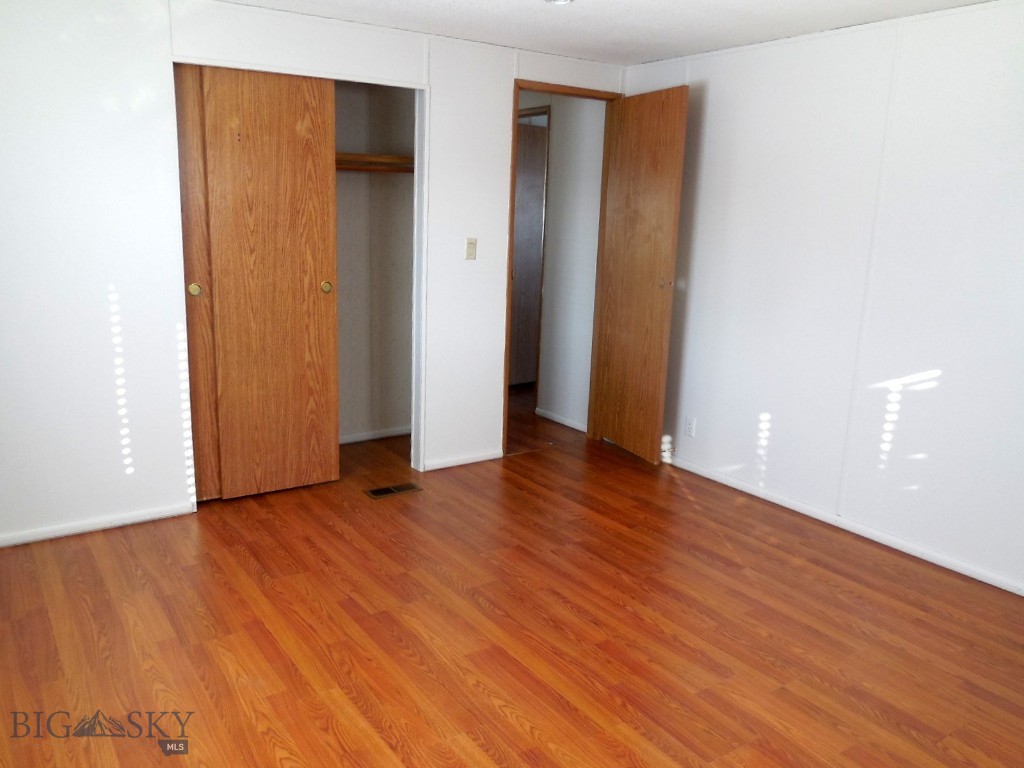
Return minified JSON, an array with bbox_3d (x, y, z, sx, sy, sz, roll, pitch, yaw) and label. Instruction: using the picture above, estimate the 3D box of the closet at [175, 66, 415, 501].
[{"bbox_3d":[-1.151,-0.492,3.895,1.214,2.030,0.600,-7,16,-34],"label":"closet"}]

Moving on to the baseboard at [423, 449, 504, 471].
[{"bbox_3d":[-0.280,0.442,4.358,0.531,0.058,0.020,-7,16,-34],"label":"baseboard"}]

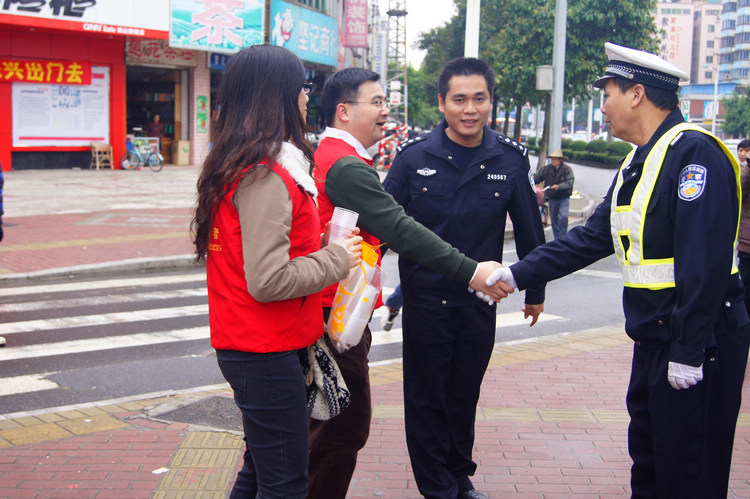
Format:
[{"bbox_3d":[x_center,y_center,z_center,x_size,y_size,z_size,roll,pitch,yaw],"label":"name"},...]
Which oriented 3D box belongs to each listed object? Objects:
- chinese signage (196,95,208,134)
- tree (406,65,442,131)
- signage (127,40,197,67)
[{"bbox_3d":[-5.088,-3.977,27.600,0.380,1.120,0.040,-6,10,-42],"label":"chinese signage"},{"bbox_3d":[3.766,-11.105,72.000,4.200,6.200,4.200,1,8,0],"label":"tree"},{"bbox_3d":[-6.039,-5.600,26.500,2.250,0.900,0.150,-6,10,-42],"label":"signage"}]

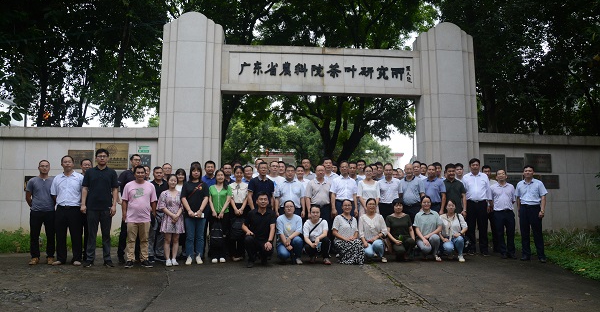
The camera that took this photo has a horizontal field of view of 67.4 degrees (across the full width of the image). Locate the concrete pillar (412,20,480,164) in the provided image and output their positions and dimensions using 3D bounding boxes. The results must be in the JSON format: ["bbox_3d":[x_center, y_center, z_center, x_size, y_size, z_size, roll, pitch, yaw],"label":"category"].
[{"bbox_3d":[3.870,-0.691,11.819,1.440,5.660,0.620,1,-7,-5],"label":"concrete pillar"}]

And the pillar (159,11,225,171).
[{"bbox_3d":[-2.707,-0.770,11.243,1.440,5.660,0.620,1,-7,-5],"label":"pillar"}]

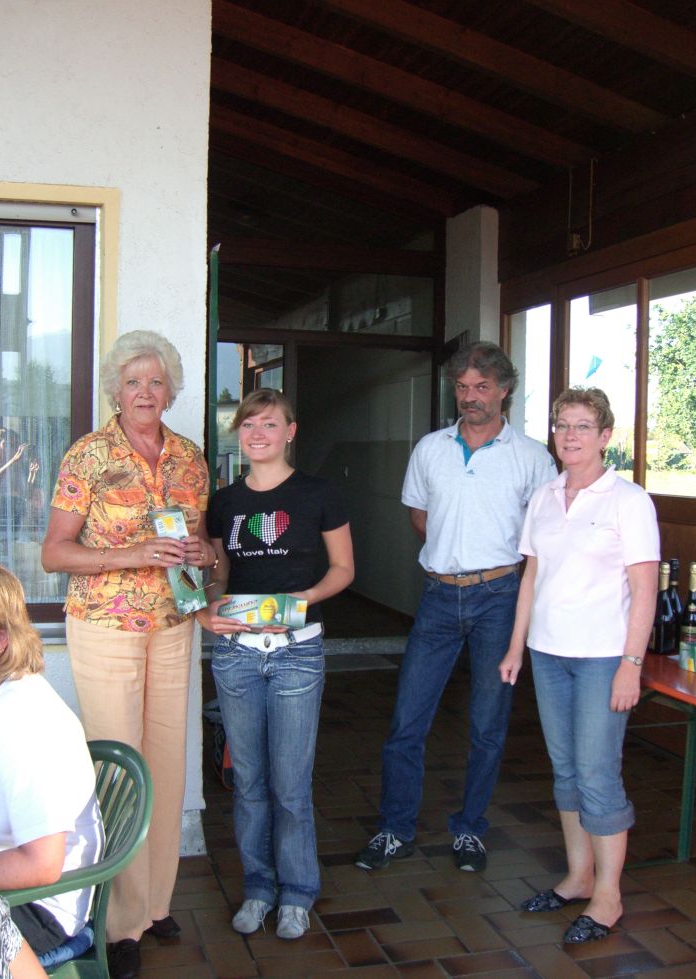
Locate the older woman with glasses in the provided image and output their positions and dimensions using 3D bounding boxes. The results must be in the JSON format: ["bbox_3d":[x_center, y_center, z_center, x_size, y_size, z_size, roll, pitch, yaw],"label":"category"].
[{"bbox_3d":[0.742,0.507,3.339,0.470,1.645,0.410,2,2,41],"label":"older woman with glasses"}]

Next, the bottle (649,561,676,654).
[{"bbox_3d":[1.074,0.405,3.646,0.088,0.312,0.088,1,2,17],"label":"bottle"}]

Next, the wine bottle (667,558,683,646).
[{"bbox_3d":[1.130,0.402,3.720,0.082,0.315,0.082,1,2,17],"label":"wine bottle"}]

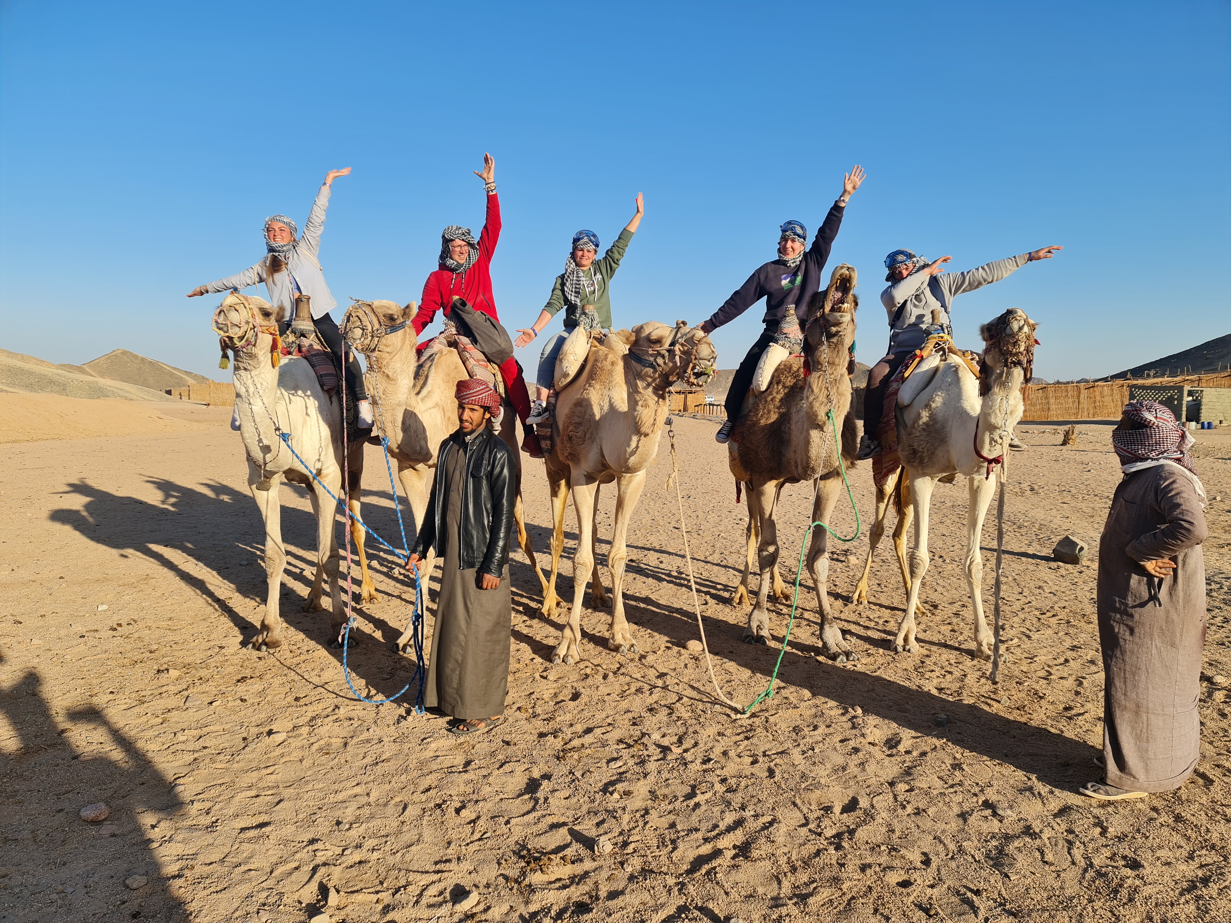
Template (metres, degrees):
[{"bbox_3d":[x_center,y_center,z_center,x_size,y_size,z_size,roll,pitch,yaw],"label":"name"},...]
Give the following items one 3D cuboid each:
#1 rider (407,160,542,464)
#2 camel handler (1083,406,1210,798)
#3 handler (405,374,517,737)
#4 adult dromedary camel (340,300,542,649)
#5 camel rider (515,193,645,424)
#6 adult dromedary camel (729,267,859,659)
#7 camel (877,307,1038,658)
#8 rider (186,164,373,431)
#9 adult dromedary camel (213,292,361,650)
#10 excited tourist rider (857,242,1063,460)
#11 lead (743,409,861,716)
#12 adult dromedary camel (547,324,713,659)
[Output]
[{"bbox_3d":[-1.010,-1.114,6.336,0.930,2.160,0.750,0,4,5],"label":"rider"},{"bbox_3d":[2.220,0.550,3.817,0.560,1.650,0.560,1,5,7],"label":"camel handler"},{"bbox_3d":[-0.730,0.452,4.420,0.580,1.750,0.450,3,5,30],"label":"handler"},{"bbox_3d":[-1.080,0.072,6.422,0.800,2.270,2.250,1,4,17],"label":"adult dromedary camel"},{"bbox_3d":[-0.250,-1.071,6.158,0.920,1.650,0.720,0,4,-6],"label":"camel rider"},{"bbox_3d":[1.210,-0.021,6.118,0.830,2.420,2.200,0,5,-3],"label":"adult dromedary camel"},{"bbox_3d":[2.190,0.129,6.060,0.780,2.130,2.300,0,5,-6],"label":"camel"},{"bbox_3d":[-2.400,-1.163,6.347,1.330,1.860,0.800,0,5,-2],"label":"rider"},{"bbox_3d":[-2.140,0.041,6.440,0.760,2.320,2.250,0,4,-3],"label":"adult dromedary camel"},{"bbox_3d":[2.380,-0.771,6.208,1.360,1.500,0.800,1,5,7],"label":"excited tourist rider"},{"bbox_3d":[1.060,0.502,5.070,0.300,1.600,1.050,4,6,41],"label":"lead"},{"bbox_3d":[-0.020,0.116,6.375,0.980,2.180,2.250,-1,4,-12],"label":"adult dromedary camel"}]

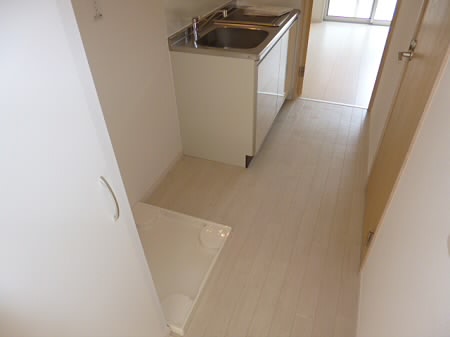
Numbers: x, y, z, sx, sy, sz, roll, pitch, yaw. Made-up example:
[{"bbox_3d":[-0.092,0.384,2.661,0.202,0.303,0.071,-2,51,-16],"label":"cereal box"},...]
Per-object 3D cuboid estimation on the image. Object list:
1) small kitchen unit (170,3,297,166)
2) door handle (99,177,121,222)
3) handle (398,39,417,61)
[{"bbox_3d":[0.151,-0.758,2.580,0.592,0.902,1.216,12,41,18],"label":"small kitchen unit"},{"bbox_3d":[-0.270,0.078,0.750,0.028,0.143,0.016,12,41,18],"label":"door handle"},{"bbox_3d":[0.910,-0.580,1.550,0.058,0.093,0.115,12,41,18],"label":"handle"}]

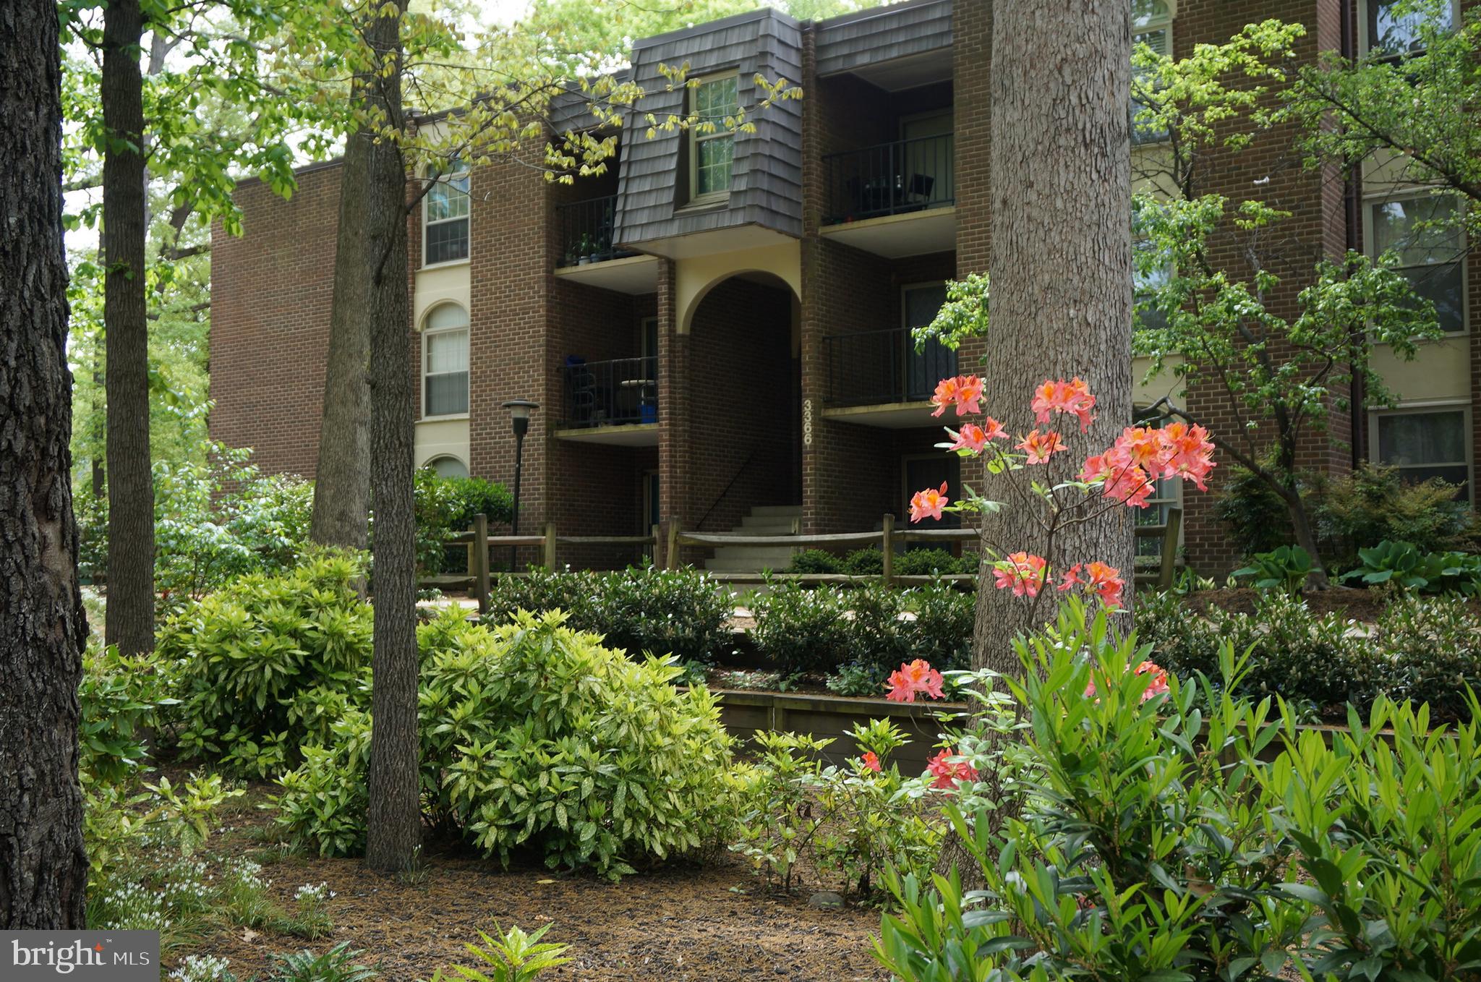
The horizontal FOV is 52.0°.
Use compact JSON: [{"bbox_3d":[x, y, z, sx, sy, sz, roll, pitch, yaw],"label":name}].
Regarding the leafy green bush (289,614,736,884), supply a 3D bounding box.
[{"bbox_3d":[-1.312,1.335,8.484,2.500,1.300,1.800,0,-3,-9],"label":"leafy green bush"}]

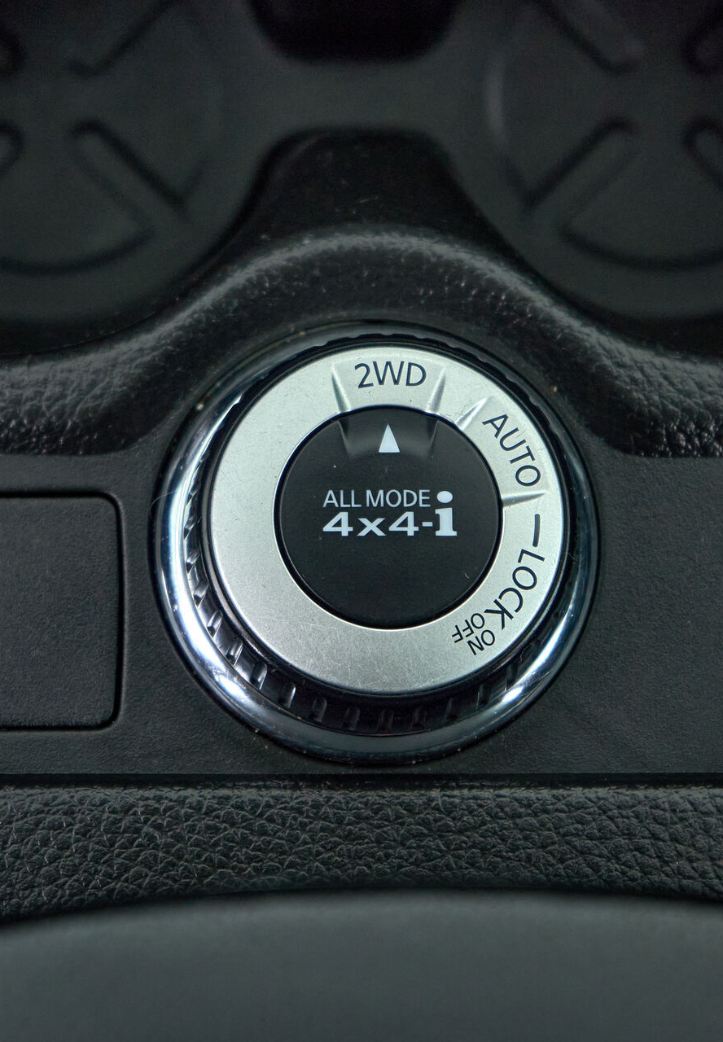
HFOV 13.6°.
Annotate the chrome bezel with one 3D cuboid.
[{"bbox_3d":[0.002,0.001,0.410,0.060,0.021,0.060,0,80,-2],"label":"chrome bezel"}]

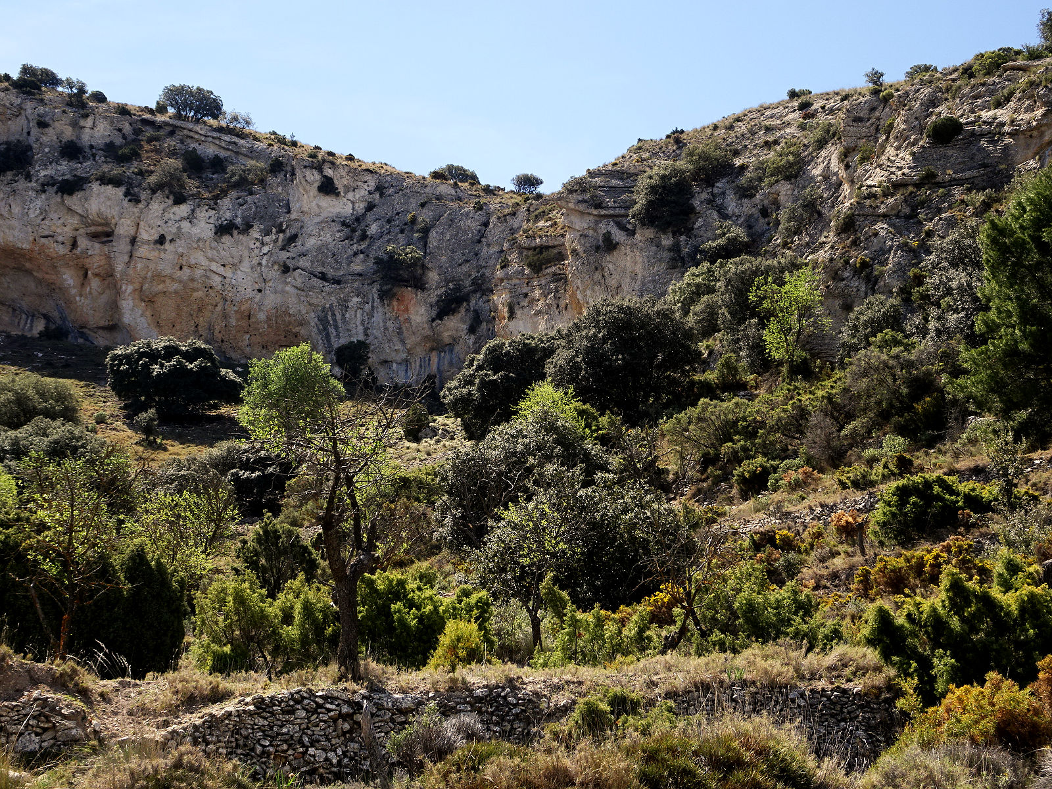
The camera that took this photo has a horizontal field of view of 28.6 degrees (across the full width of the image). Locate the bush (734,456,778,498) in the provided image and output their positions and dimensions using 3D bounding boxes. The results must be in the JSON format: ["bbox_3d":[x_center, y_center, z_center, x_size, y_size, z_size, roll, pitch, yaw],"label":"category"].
[{"bbox_3d":[5.891,2.129,53.000,1.140,1.020,1.080,0,-6,0],"label":"bush"}]

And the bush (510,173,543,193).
[{"bbox_3d":[0.033,-16.832,165.000,2.620,1.580,2.360,0,-6,0],"label":"bush"}]

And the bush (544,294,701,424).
[{"bbox_3d":[3.365,-1.188,72.000,5.330,4.220,4.790,0,-6,0],"label":"bush"}]

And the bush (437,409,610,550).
[{"bbox_3d":[-0.068,2.222,49.000,4.090,3.580,3.480,0,-6,0],"label":"bush"}]

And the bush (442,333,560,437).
[{"bbox_3d":[-0.965,-0.306,77.000,4.410,3.790,4.190,0,-6,0],"label":"bush"}]

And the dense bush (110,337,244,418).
[{"bbox_3d":[-16.001,-0.822,94.000,6.240,3.350,5.310,0,-6,0],"label":"dense bush"}]

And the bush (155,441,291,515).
[{"bbox_3d":[-8.793,2.494,60.000,3.960,2.130,3.170,0,-6,0],"label":"bush"}]

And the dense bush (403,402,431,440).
[{"bbox_3d":[-4.321,1.060,82.000,1.110,1.510,1.110,0,-6,0],"label":"dense bush"}]

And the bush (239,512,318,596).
[{"bbox_3d":[-5.036,3.307,42.000,1.670,1.680,1.500,0,-6,0],"label":"bush"}]

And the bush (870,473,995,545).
[{"bbox_3d":[9.047,2.561,46.000,2.780,1.480,2.220,0,-6,0],"label":"bush"}]

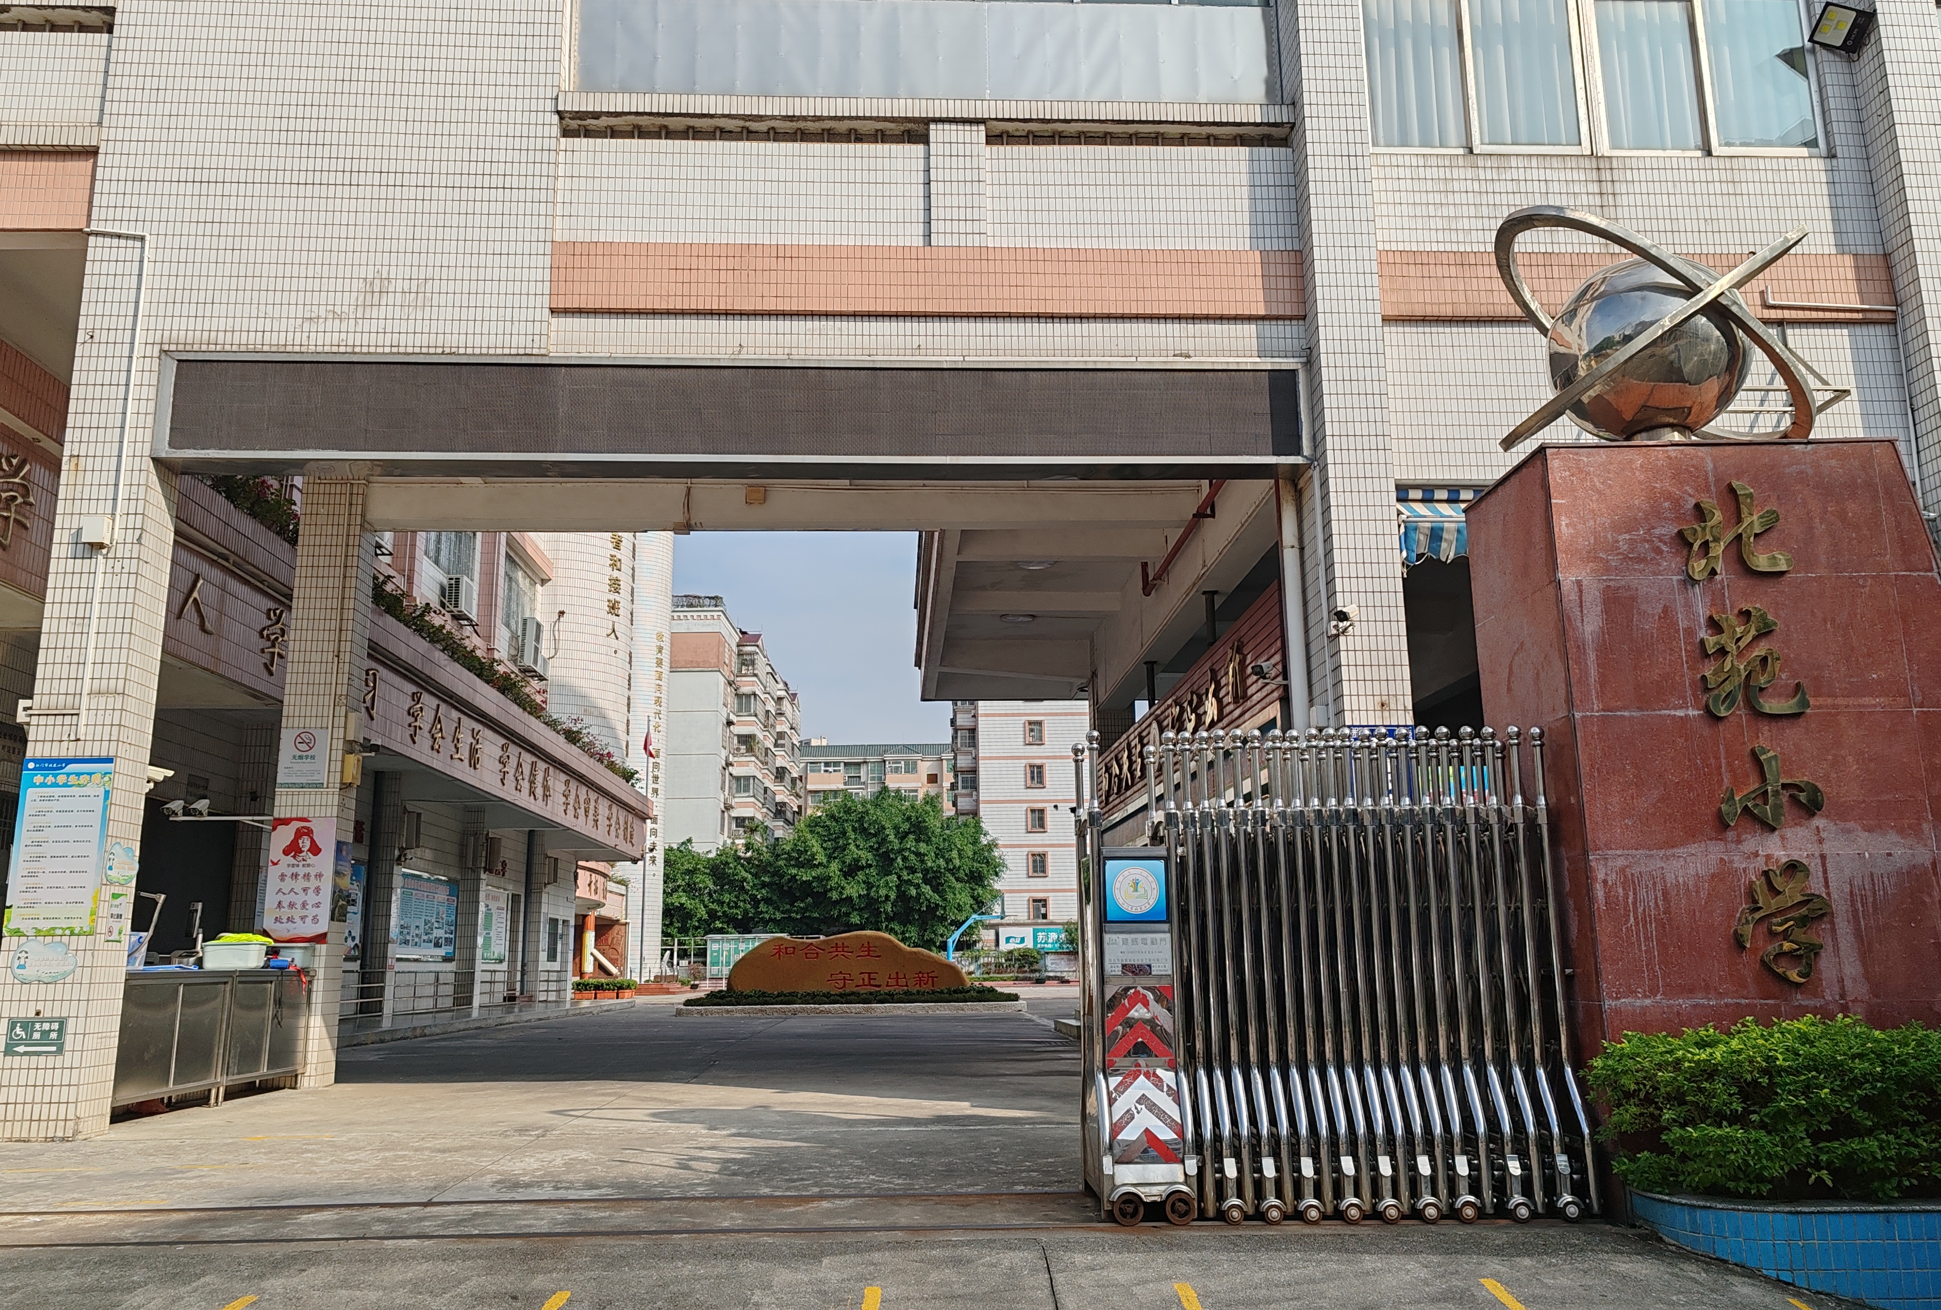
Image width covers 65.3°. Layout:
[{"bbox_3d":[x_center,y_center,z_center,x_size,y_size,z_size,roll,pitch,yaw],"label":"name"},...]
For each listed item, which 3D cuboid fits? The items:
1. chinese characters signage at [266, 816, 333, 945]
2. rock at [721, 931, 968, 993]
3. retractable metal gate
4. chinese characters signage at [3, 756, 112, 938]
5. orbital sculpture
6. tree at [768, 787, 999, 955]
[{"bbox_3d":[-6.252,2.102,14.116,0.574,1.148,0.020,0,-12,-3],"label":"chinese characters signage"},{"bbox_3d":[-2.775,6.967,33.998,5.400,1.480,1.300,0,-12,-3],"label":"rock"},{"bbox_3d":[1.450,1.314,6.406,1.947,1.978,0.799,0,-12,-3],"label":"retractable metal gate"},{"bbox_3d":[-5.996,1.259,9.954,0.574,1.163,0.020,0,-12,-3],"label":"chinese characters signage"},{"bbox_3d":[3.181,-1.463,7.054,1.486,1.250,1.384,0,-12,-3],"label":"orbital sculpture"},{"bbox_3d":[-3.813,10.393,67.188,10.700,9.040,10.000,0,-12,-3],"label":"tree"}]

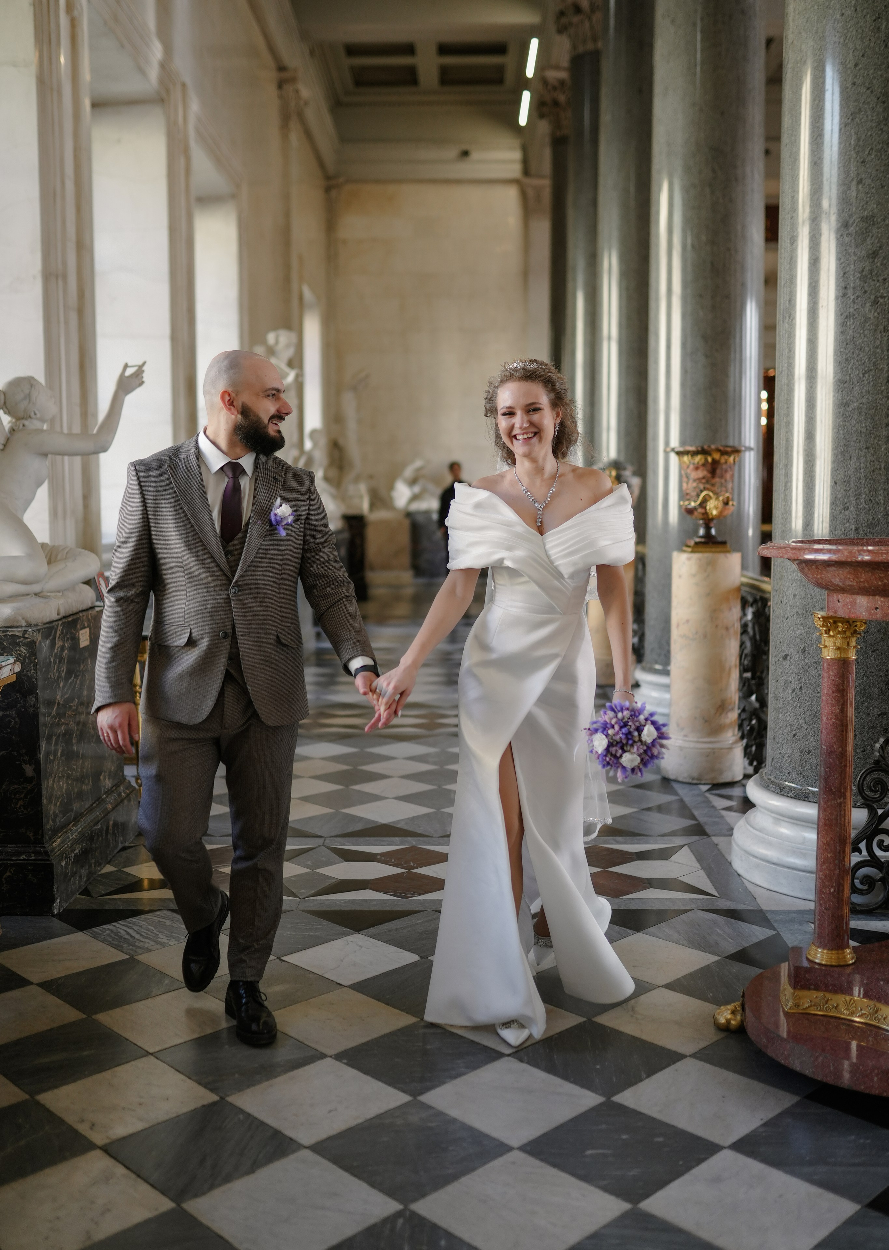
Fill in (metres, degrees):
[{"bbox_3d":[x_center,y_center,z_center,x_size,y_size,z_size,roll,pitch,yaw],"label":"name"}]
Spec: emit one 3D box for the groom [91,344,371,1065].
[{"bbox_3d":[-0.562,0.172,3.525,0.780,1.785,0.550,-1,6,-5],"label":"groom"}]

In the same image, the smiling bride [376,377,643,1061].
[{"bbox_3d":[0.157,0.174,3.555,0.712,1.766,0.680,0,6,4],"label":"smiling bride"}]

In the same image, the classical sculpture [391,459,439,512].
[{"bbox_3d":[-0.465,-2.174,20.293,0.787,0.839,0.650,-1,6,-8],"label":"classical sculpture"}]

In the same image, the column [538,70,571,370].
[{"bbox_3d":[1.773,-4.071,18.202,0.970,7.150,0.970,0,6,1],"label":"column"}]

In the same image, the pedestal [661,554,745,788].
[{"bbox_3d":[1.286,0.184,6.436,0.405,1.134,0.405,0,6,1],"label":"pedestal"}]

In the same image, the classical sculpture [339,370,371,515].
[{"bbox_3d":[-1.166,-2.352,16.765,0.430,1.863,0.450,-5,7,-36],"label":"classical sculpture"}]

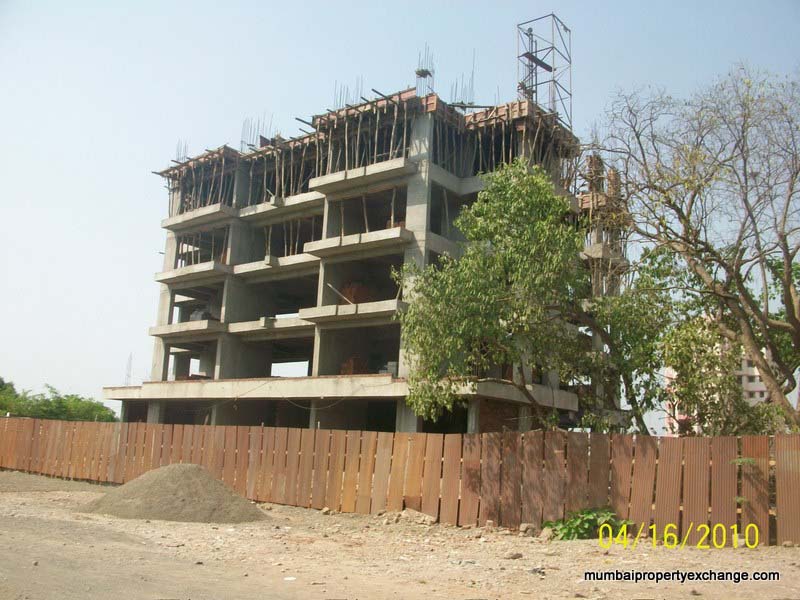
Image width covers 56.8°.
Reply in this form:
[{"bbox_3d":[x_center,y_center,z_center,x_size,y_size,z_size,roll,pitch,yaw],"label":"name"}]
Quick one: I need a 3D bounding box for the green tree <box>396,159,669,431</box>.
[{"bbox_3d":[3.157,0.916,17.706,6.400,8.800,5.800,3,-12,0],"label":"green tree"}]

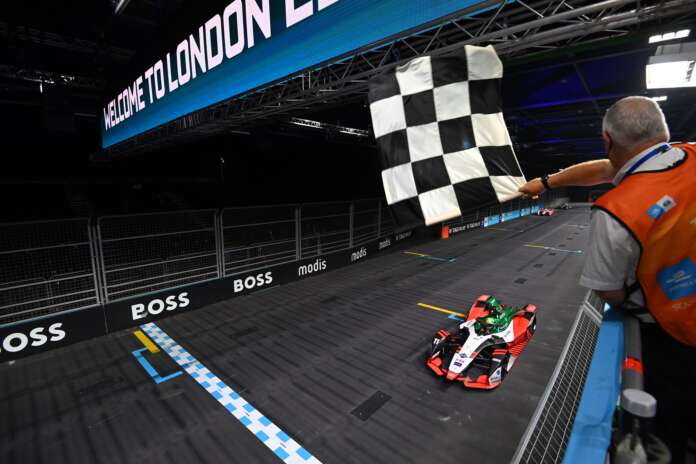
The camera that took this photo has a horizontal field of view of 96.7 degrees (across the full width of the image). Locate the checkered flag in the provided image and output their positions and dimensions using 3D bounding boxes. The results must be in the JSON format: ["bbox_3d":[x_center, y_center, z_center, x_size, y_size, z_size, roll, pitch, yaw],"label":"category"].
[{"bbox_3d":[0.559,-0.561,1.806,0.789,1.012,0.197,-9,-9,13],"label":"checkered flag"}]

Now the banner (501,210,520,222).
[{"bbox_3d":[23.521,-2.290,44.376,0.100,1.050,9.000,6,10,42],"label":"banner"}]

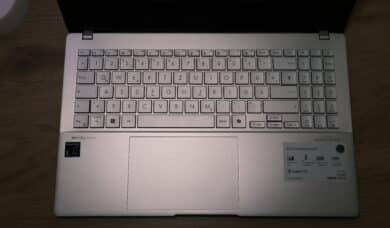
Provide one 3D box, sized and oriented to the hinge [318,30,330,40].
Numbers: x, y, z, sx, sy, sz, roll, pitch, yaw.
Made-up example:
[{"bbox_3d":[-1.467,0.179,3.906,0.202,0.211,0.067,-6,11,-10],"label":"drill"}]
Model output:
[{"bbox_3d":[0.164,-0.100,0.507,0.013,0.008,0.011,0,79,0],"label":"hinge"}]

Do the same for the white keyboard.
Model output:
[{"bbox_3d":[0.014,-0.032,0.496,0.322,0.005,0.100,0,79,0],"label":"white keyboard"}]

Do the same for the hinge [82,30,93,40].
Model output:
[{"bbox_3d":[-0.136,-0.100,0.509,0.013,0.008,0.011,0,79,0],"label":"hinge"}]

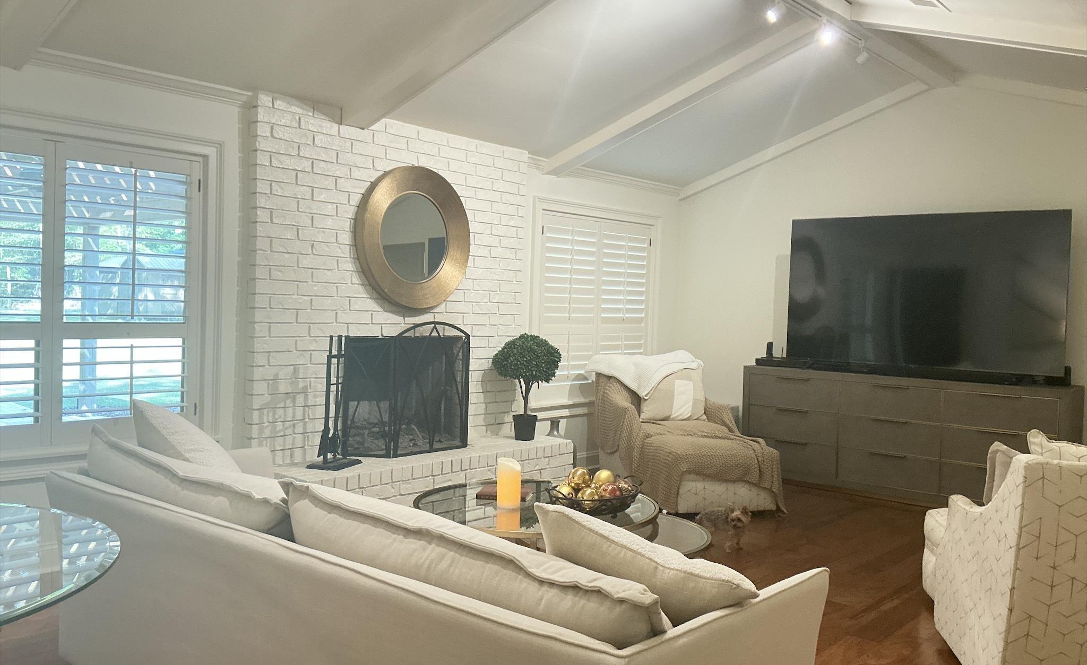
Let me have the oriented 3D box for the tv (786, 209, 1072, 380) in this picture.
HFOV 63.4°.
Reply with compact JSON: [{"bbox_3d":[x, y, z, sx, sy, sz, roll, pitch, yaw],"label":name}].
[{"bbox_3d":[2.655,-0.297,6.282,1.900,1.075,0.080,3,2,42],"label":"tv"}]

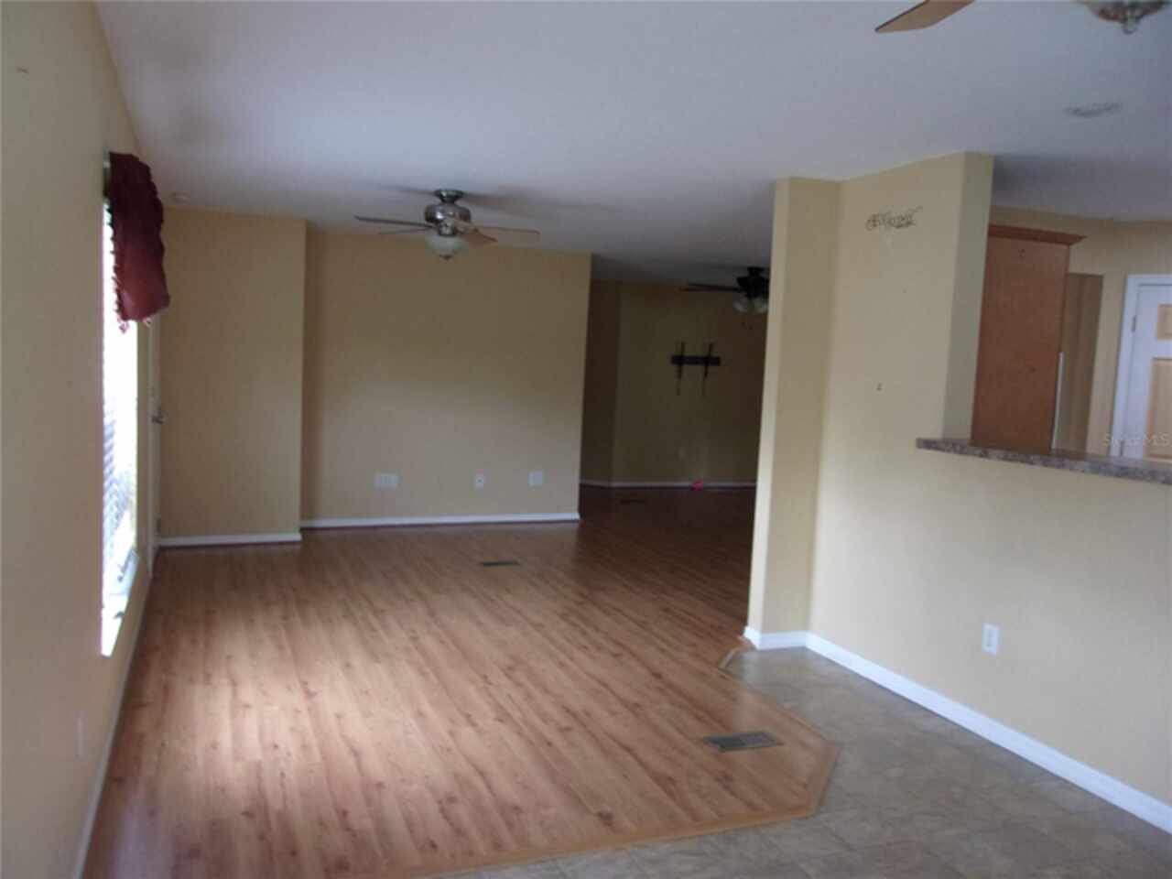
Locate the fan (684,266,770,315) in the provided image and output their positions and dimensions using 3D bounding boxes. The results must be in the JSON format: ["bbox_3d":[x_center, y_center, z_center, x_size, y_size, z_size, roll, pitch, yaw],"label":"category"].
[{"bbox_3d":[1.601,-1.417,8.709,1.340,0.431,1.340,0,5,-22],"label":"fan"}]

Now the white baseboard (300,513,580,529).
[{"bbox_3d":[-1.182,0.691,7.691,2.417,0.078,0.015,0,5,-22],"label":"white baseboard"}]

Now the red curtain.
[{"bbox_3d":[-1.728,-0.716,3.589,0.150,0.520,1.600,0,5,-22],"label":"red curtain"}]

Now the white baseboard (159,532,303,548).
[{"bbox_3d":[-2.558,0.724,6.614,0.947,0.078,0.015,0,5,-22],"label":"white baseboard"}]

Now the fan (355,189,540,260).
[{"bbox_3d":[-0.806,-1.241,5.292,1.090,0.388,1.090,0,5,-22],"label":"fan"}]

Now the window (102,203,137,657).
[{"bbox_3d":[-1.847,-0.134,3.586,0.110,1.530,1.550,0,5,-22],"label":"window"}]

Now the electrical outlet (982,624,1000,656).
[{"bbox_3d":[1.616,0.801,3.664,0.010,0.118,0.074,0,5,-22],"label":"electrical outlet"}]

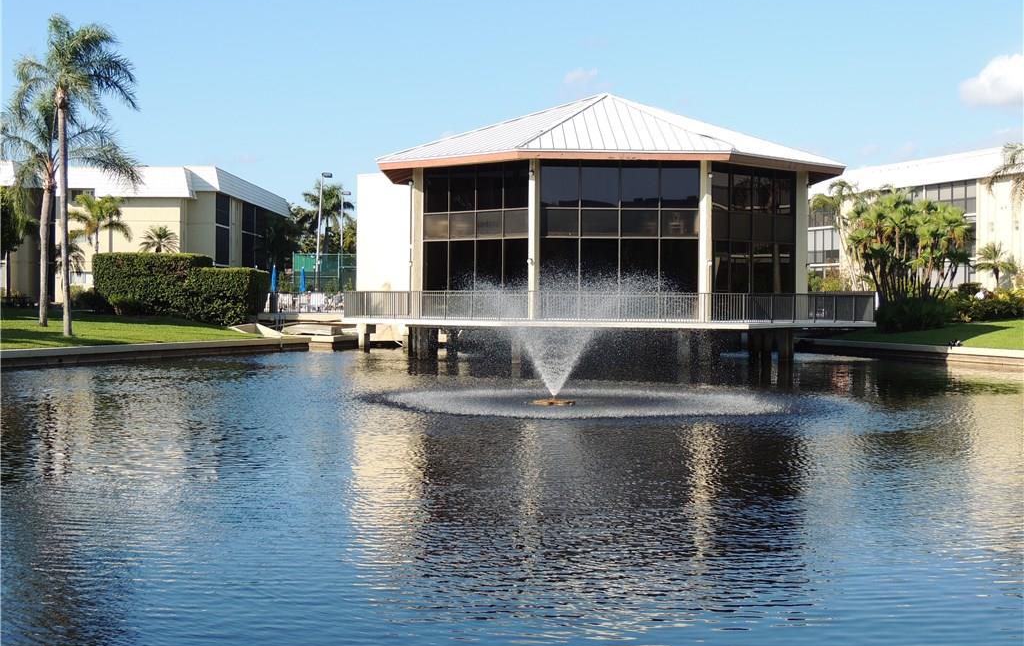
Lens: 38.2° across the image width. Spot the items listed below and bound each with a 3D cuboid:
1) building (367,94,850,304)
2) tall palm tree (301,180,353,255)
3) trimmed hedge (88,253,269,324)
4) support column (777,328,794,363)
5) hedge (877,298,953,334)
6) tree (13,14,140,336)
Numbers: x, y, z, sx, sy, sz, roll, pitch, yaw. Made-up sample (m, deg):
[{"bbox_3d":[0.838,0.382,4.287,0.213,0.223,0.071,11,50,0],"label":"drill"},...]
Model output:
[{"bbox_3d":[3.385,-4.712,60.127,19.200,9.080,18.600,0,1,-1],"label":"building"},{"bbox_3d":[-14.722,-6.304,117.910,4.200,10.280,4.200,0,1,0],"label":"tall palm tree"},{"bbox_3d":[-16.088,-1.622,70.485,8.400,3.350,4.600,0,1,0],"label":"trimmed hedge"},{"bbox_3d":[10.151,0.832,54.821,0.500,1.340,0.500,0,1,-1],"label":"support column"},{"bbox_3d":[18.007,-0.304,66.502,3.400,1.510,2.300,0,1,-1],"label":"hedge"},{"bbox_3d":[-15.882,-5.398,53.916,4.600,11.720,4.600,0,1,0],"label":"tree"}]

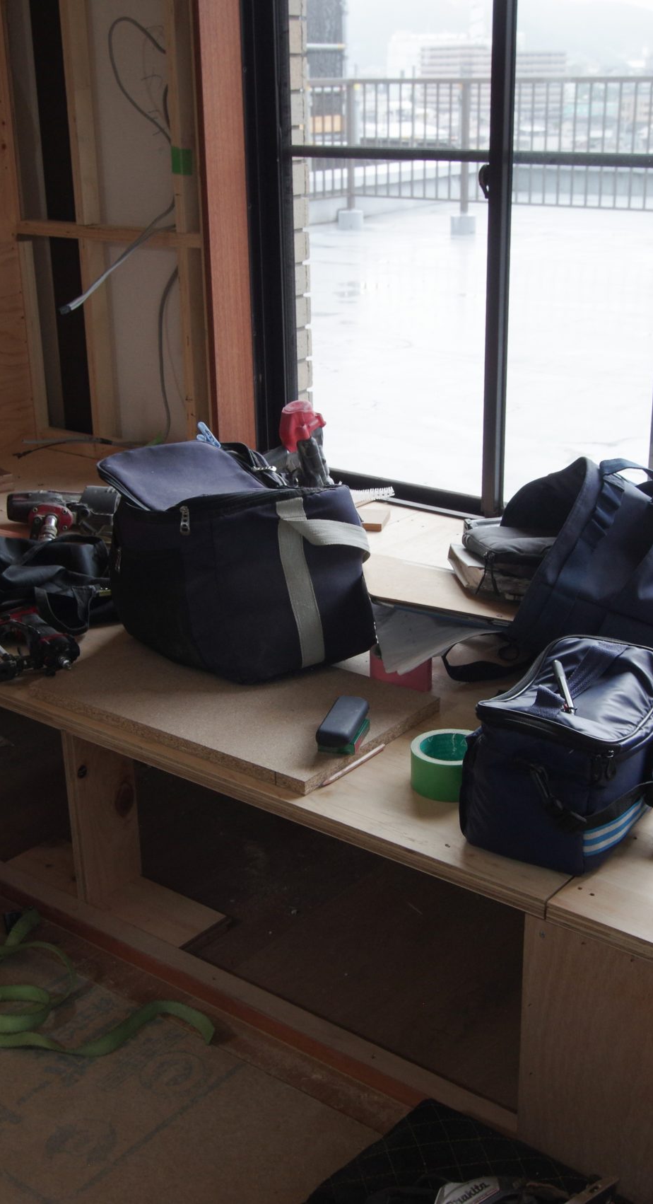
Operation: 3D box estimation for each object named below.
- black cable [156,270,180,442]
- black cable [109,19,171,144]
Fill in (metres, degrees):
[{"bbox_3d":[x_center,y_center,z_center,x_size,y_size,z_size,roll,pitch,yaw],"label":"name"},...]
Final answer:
[{"bbox_3d":[-0.342,-0.537,2.973,0.078,0.390,0.035,15,26,36],"label":"black cable"},{"bbox_3d":[-0.385,-1.065,2.773,0.170,0.245,0.060,15,26,36],"label":"black cable"}]

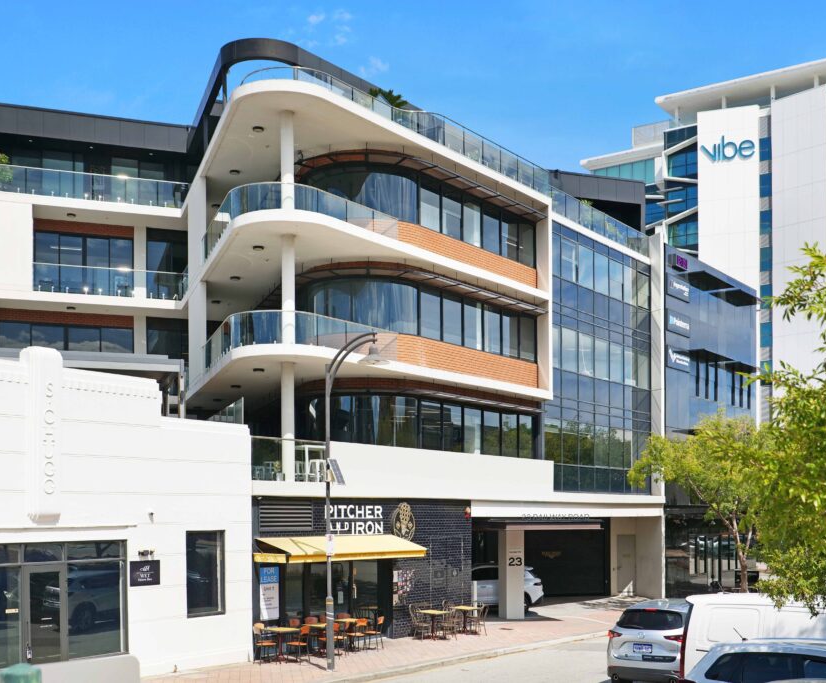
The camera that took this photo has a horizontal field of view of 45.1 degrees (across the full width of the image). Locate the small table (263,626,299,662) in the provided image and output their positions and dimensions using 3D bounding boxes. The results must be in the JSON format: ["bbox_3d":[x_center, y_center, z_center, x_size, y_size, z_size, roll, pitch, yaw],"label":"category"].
[{"bbox_3d":[-3.237,7.511,24.600,0.680,0.750,0.680,-3,-6,39],"label":"small table"}]

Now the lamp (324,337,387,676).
[{"bbox_3d":[-1.290,3.520,21.950,1.450,7.500,0.650,-5,-7,38],"label":"lamp"}]

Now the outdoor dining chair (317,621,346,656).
[{"bbox_3d":[-2.126,7.638,25.500,0.500,0.840,0.440,-3,-6,39],"label":"outdoor dining chair"}]

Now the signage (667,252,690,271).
[{"bbox_3d":[11.768,-3.475,43.800,0.280,0.480,1.080,-3,-4,39],"label":"signage"}]

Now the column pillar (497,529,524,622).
[{"bbox_3d":[3.380,7.920,33.970,0.650,3.030,0.680,1,-6,-17],"label":"column pillar"}]

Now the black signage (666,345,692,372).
[{"bbox_3d":[12.344,0.798,46.311,0.150,1.009,2.766,-3,-4,38],"label":"black signage"}]

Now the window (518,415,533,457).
[{"bbox_3d":[3.955,3.376,35.193,0.100,1.501,1.080,-5,-7,38],"label":"window"}]

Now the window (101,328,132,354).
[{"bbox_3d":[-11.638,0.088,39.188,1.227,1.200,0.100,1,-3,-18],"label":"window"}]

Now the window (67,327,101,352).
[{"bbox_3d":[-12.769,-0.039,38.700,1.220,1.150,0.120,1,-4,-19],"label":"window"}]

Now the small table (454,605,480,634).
[{"bbox_3d":[1.545,8.211,29.300,0.660,0.740,0.660,-6,-10,38],"label":"small table"}]

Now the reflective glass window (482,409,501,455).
[{"bbox_3d":[2.611,3.024,32.900,0.120,1.480,1.100,-3,-4,39],"label":"reflective glass window"}]

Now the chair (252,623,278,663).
[{"bbox_3d":[-3.341,6.801,22.400,0.520,0.880,0.460,6,-10,-37],"label":"chair"}]

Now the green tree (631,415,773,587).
[{"bbox_3d":[12.128,6.918,42.000,6.000,7.800,5.600,0,-3,0],"label":"green tree"}]

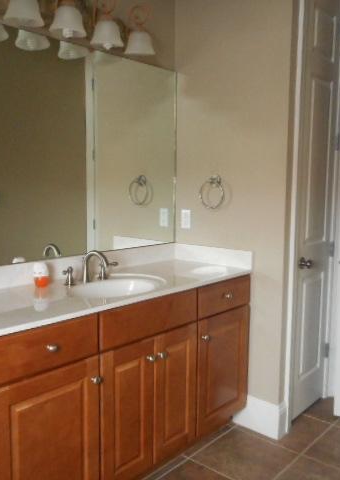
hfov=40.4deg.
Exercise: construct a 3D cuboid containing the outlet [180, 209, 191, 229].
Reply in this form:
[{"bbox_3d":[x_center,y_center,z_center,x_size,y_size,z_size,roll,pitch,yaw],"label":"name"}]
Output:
[{"bbox_3d":[0.104,-0.125,2.791,0.070,0.113,0.014,6,8,42],"label":"outlet"}]

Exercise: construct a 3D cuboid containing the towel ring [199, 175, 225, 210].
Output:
[{"bbox_3d":[0.255,-0.266,2.596,0.163,0.192,0.074,6,8,42],"label":"towel ring"}]

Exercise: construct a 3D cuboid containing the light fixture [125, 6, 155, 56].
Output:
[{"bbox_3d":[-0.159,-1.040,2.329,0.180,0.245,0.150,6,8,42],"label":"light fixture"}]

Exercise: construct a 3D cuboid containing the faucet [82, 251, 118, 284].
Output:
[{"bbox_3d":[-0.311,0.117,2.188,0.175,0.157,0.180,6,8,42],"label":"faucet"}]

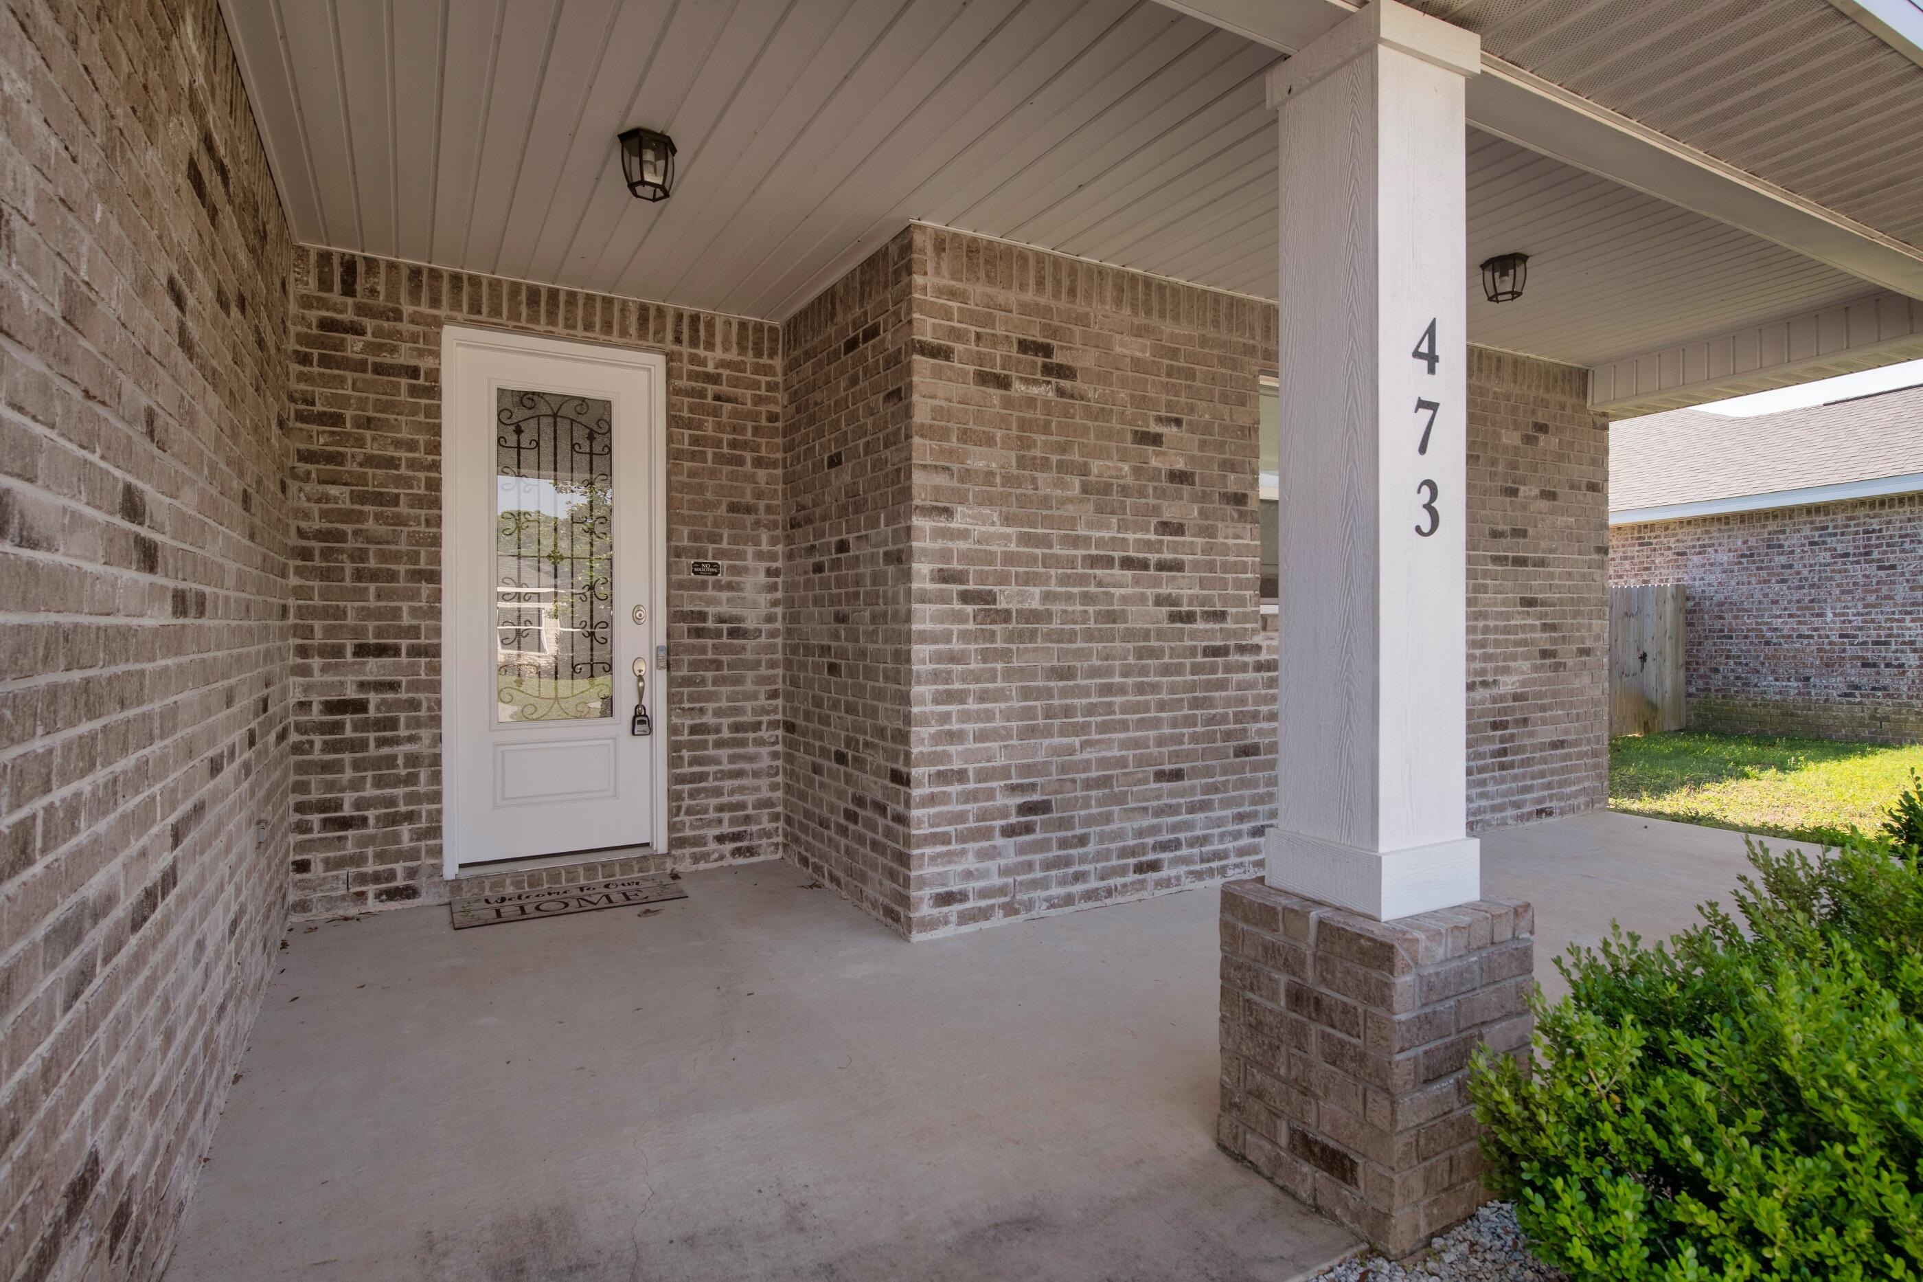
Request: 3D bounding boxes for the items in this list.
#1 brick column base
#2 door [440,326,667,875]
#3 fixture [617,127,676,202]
[{"bbox_3d":[0.983,0.939,2.314,0.498,0.657,0.497,0,0,-30],"label":"brick column base"},{"bbox_3d":[-1.965,-0.174,4.701,1.010,2.530,0.125,0,0,-30],"label":"door"},{"bbox_3d":[-1.043,-1.575,3.213,0.195,0.168,0.175,0,0,-30],"label":"fixture"}]

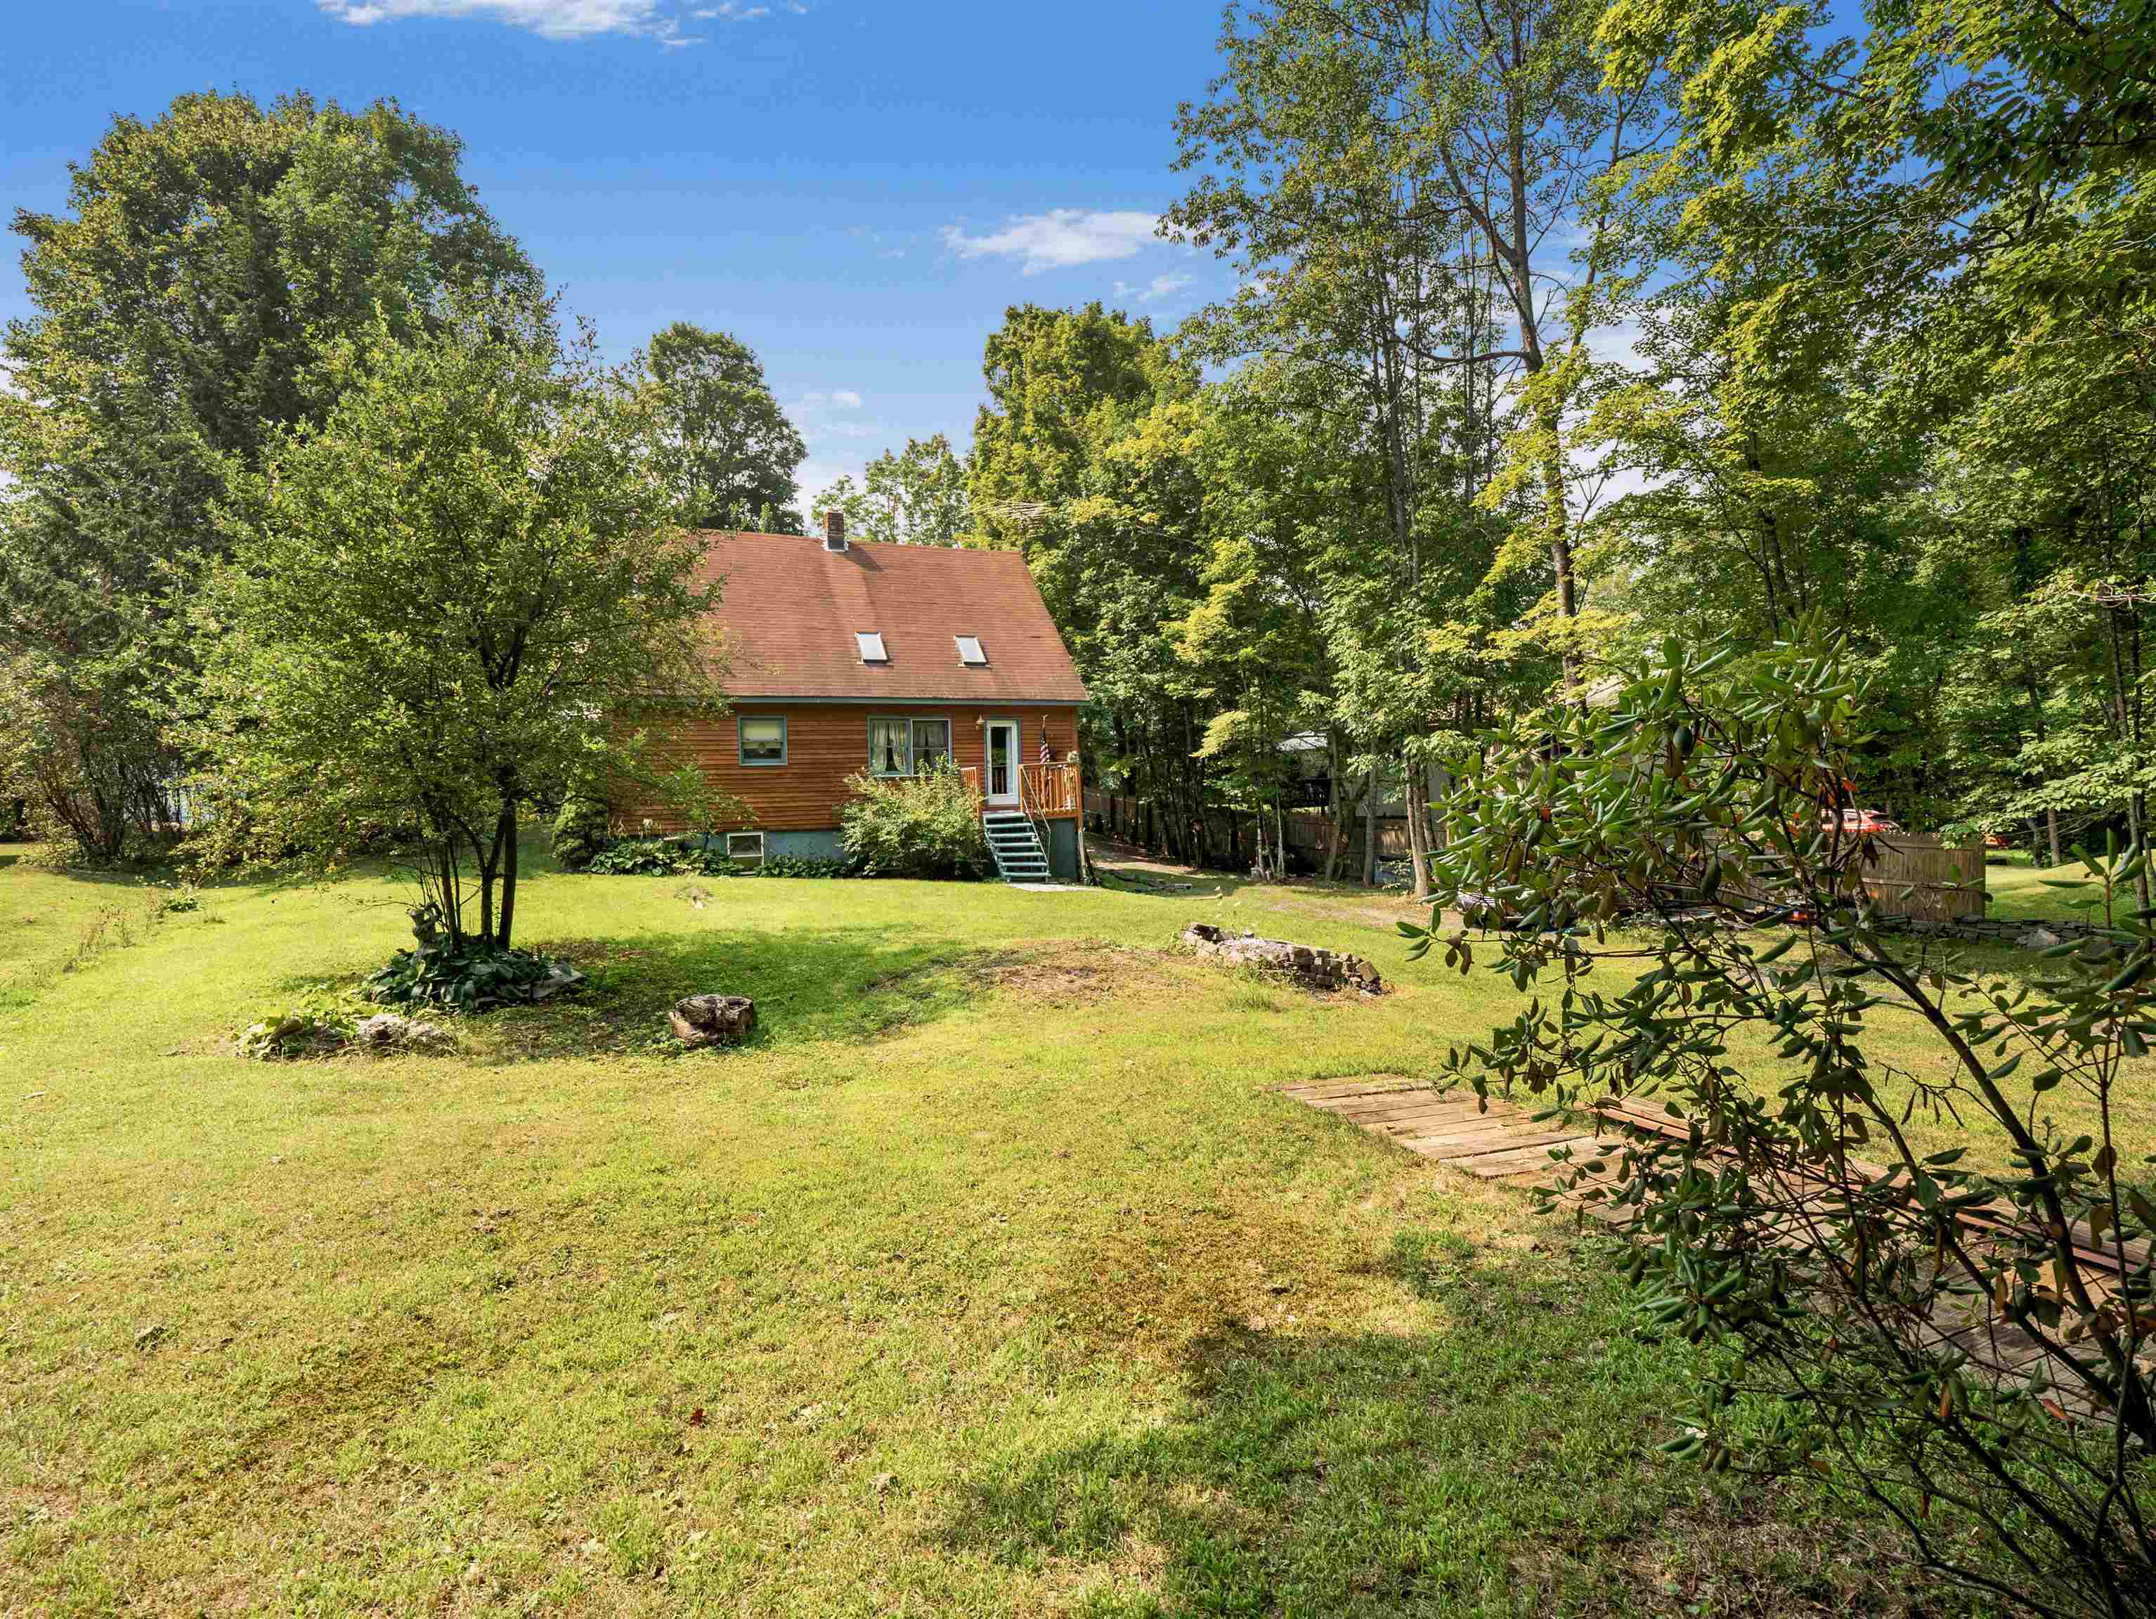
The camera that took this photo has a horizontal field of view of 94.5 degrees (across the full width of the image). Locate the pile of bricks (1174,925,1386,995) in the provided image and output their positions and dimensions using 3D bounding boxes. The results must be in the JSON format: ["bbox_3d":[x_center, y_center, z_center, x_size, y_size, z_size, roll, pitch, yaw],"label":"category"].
[{"bbox_3d":[1.817,1.362,9.000,1.950,0.340,0.600,1,3,45],"label":"pile of bricks"}]

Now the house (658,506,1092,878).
[{"bbox_3d":[-6.458,-3.157,26.566,11.000,9.450,10.500,-2,2,-21],"label":"house"}]

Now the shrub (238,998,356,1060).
[{"bbox_3d":[-5.363,1.519,6.850,0.670,0.310,0.620,-3,3,-38],"label":"shrub"}]

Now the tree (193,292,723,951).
[{"bbox_3d":[-5.851,-1.549,9.400,4.400,6.400,4.300,-2,3,-32],"label":"tree"}]

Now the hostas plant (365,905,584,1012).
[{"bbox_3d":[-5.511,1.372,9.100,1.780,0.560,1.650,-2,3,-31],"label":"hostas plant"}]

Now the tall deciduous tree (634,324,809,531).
[{"bbox_3d":[-13.933,-8.961,39.000,7.200,20.300,7.200,-2,2,-19],"label":"tall deciduous tree"}]

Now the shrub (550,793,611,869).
[{"bbox_3d":[-10.116,0.480,20.300,1.170,1.550,1.170,-2,2,-27],"label":"shrub"}]

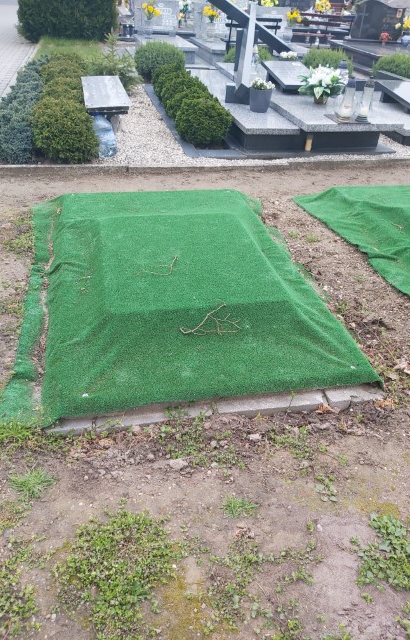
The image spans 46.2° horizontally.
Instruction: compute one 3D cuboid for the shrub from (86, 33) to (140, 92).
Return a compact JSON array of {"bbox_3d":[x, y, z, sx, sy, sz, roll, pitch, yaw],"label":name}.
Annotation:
[{"bbox_3d":[-1.169,-3.363,6.289,0.740,0.720,0.700,-4,36,-11],"label":"shrub"}]

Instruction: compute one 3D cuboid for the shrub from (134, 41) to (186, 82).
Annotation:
[{"bbox_3d":[-0.649,-3.759,6.994,0.730,0.530,0.730,-5,36,-12],"label":"shrub"}]

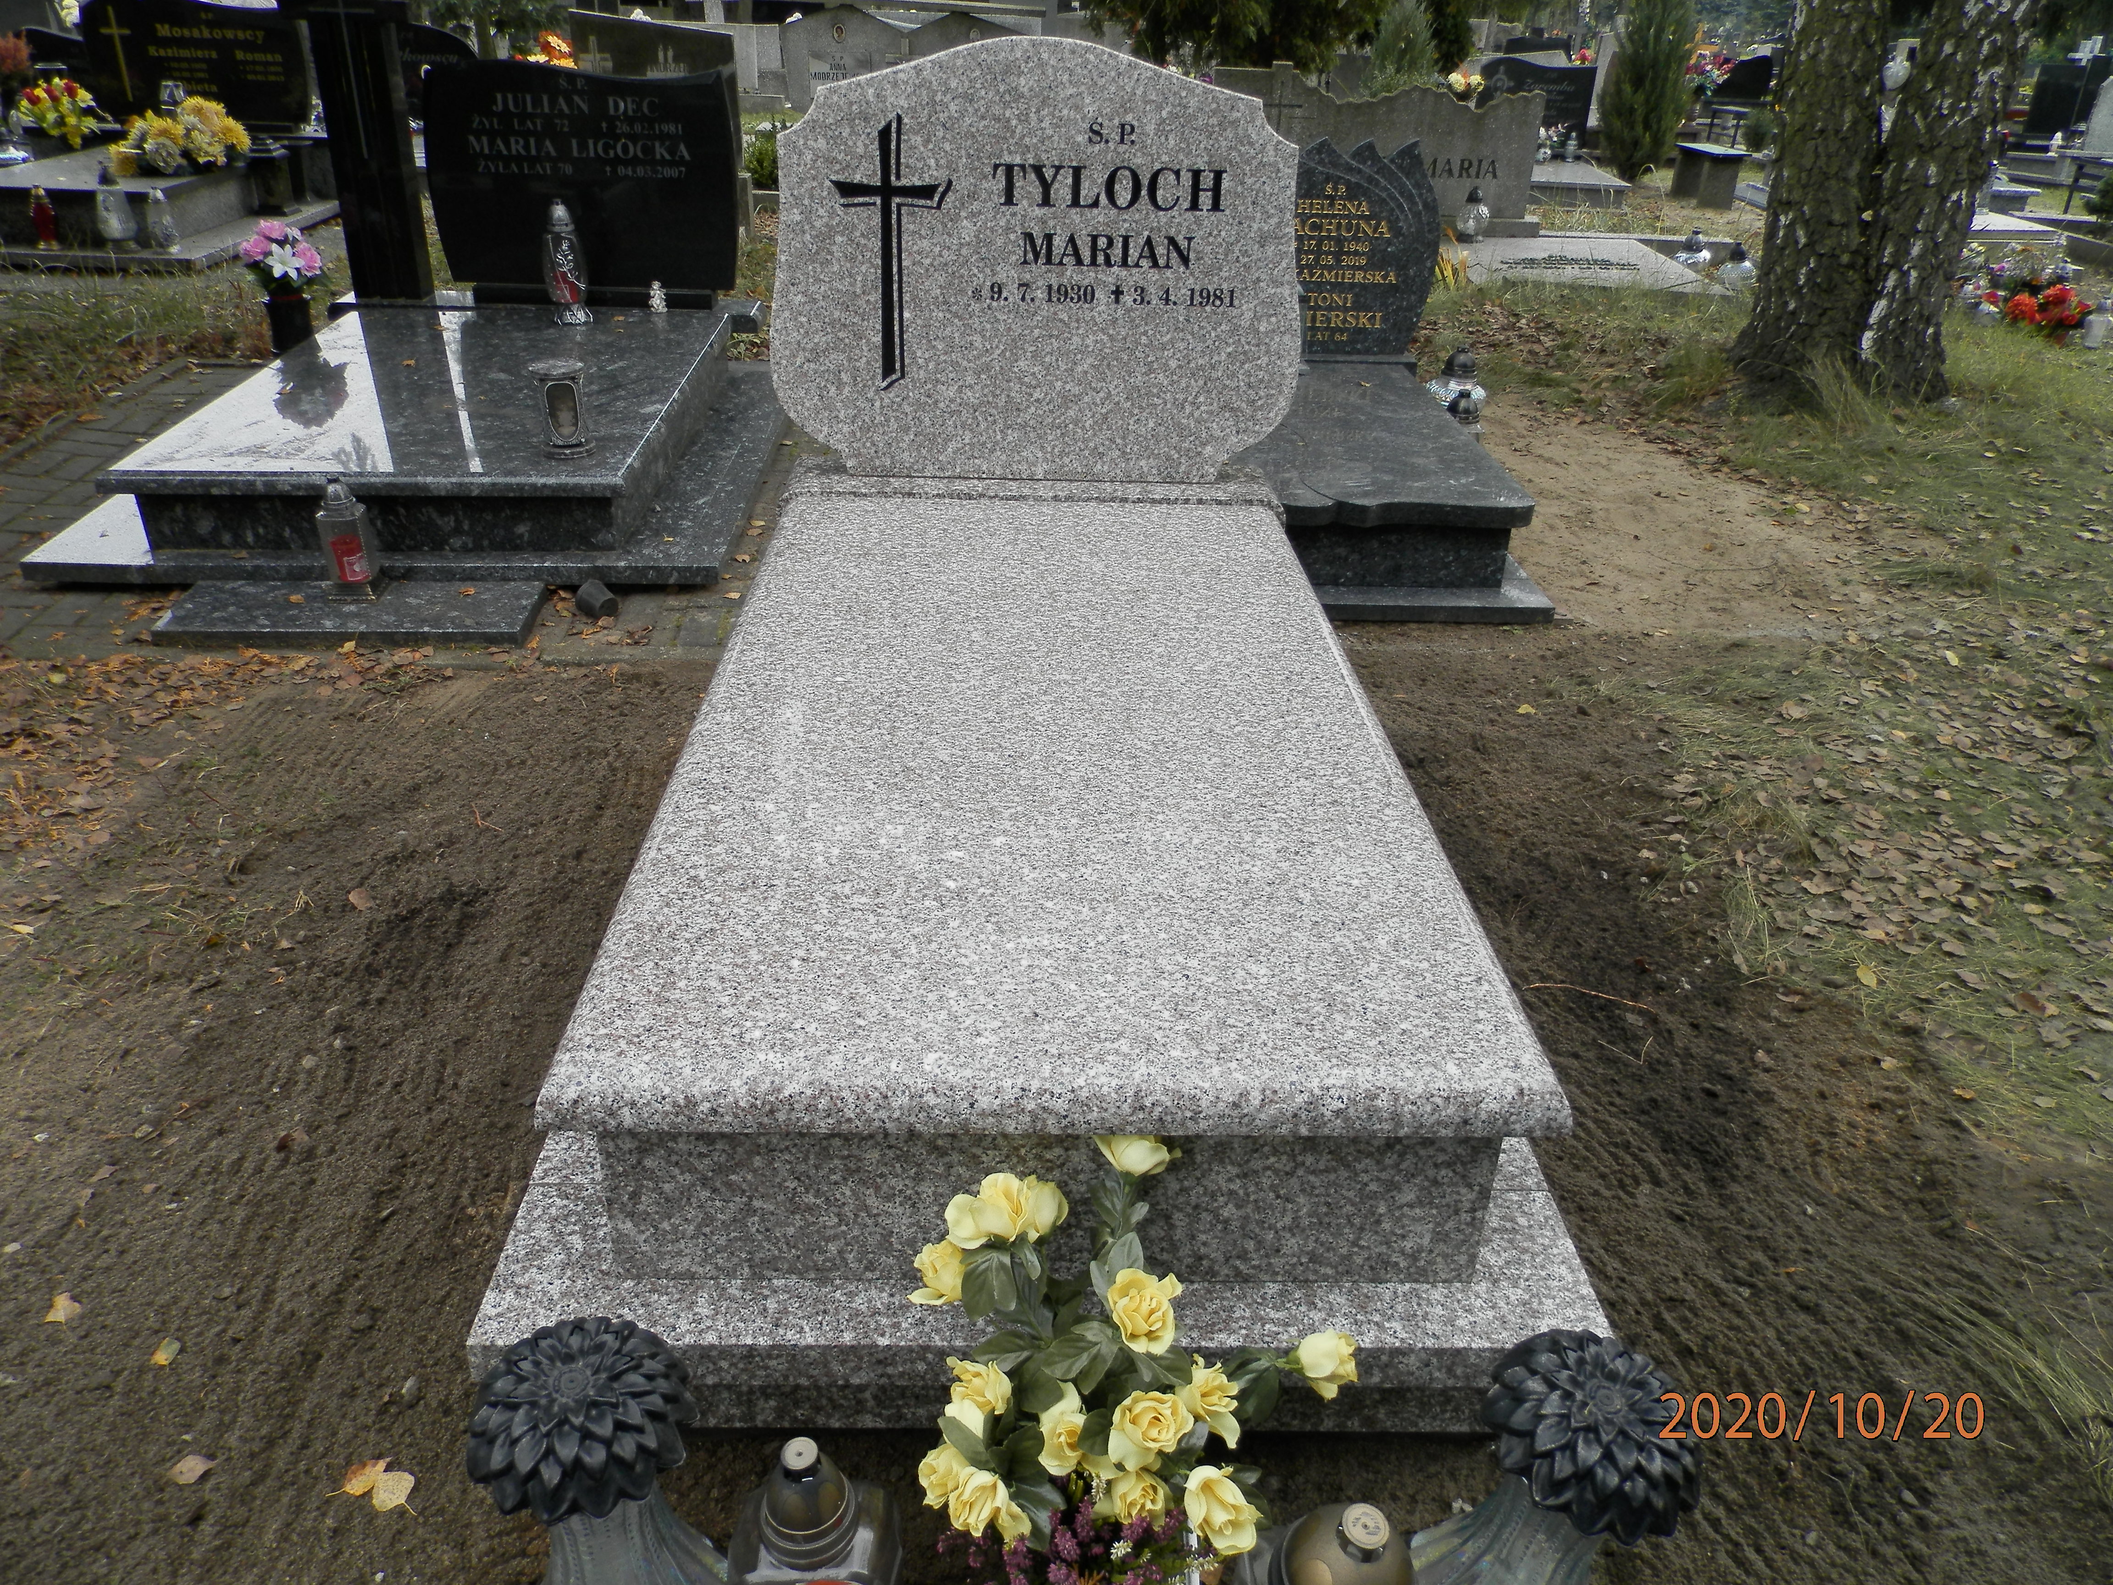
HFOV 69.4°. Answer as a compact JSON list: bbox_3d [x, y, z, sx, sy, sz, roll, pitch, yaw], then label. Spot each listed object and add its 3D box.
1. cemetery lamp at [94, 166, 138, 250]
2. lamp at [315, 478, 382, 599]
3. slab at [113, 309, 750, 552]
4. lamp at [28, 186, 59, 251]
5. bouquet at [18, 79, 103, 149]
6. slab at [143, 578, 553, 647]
[{"bbox_3d":[-3.833,-2.393,6.231,0.145,0.325,0.145,0,29,-3],"label":"cemetery lamp"},{"bbox_3d":[-1.364,-0.492,2.946,0.089,0.222,0.089,0,28,-4],"label":"lamp"},{"bbox_3d":[-1.414,-0.914,3.706,1.020,0.215,1.430,0,28,-3],"label":"slab"},{"bbox_3d":[-4.117,-2.337,6.205,0.105,0.240,0.105,0,29,-3],"label":"lamp"},{"bbox_3d":[-4.548,-3.110,6.973,0.350,0.300,0.270,-7,29,-17],"label":"bouquet"},{"bbox_3d":[-1.537,-0.397,3.337,0.750,0.036,0.310,0,29,-3],"label":"slab"}]

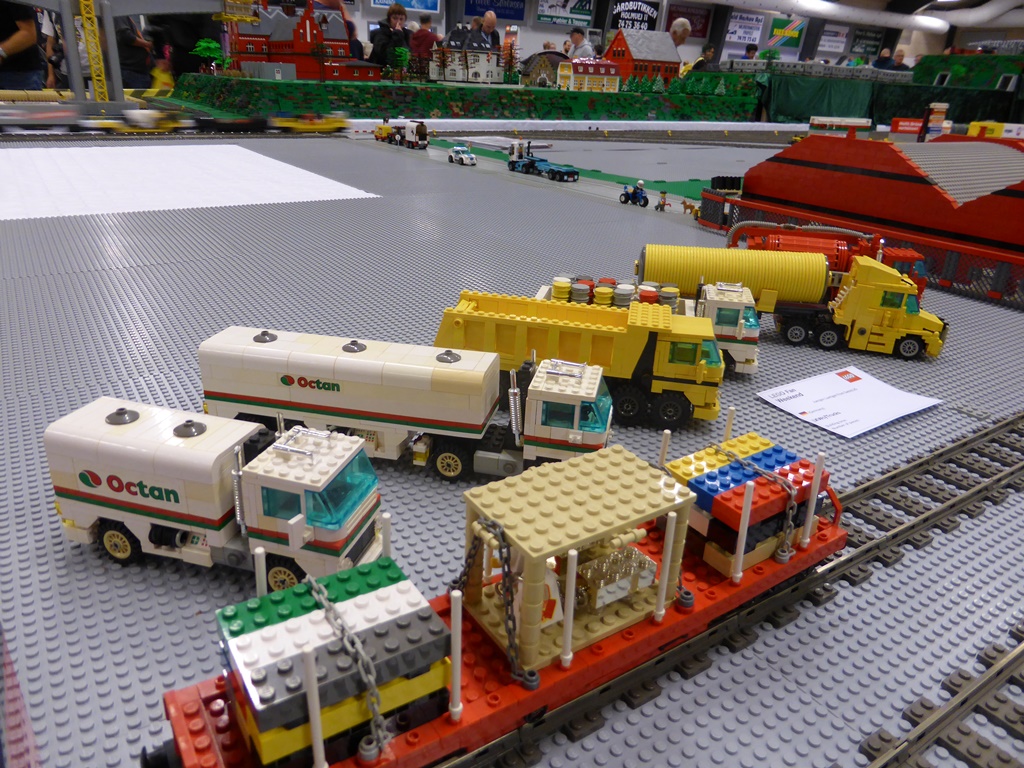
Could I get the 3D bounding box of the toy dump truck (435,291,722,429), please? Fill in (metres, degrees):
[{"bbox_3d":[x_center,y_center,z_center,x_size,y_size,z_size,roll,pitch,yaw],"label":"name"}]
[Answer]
[{"bbox_3d":[0.052,-0.022,0.564,0.217,0.081,0.060,8,24,12],"label":"toy dump truck"}]

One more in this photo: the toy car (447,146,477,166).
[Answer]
[{"bbox_3d":[-0.147,-0.689,2.138,0.049,0.050,0.104,-12,27,-31],"label":"toy car"}]

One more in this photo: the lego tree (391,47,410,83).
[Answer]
[{"bbox_3d":[-0.574,-1.643,3.657,0.100,0.180,0.100,-4,24,-15],"label":"lego tree"}]

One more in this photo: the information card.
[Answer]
[{"bbox_3d":[0.296,0.013,0.620,0.138,0.007,0.093,-12,27,-29],"label":"information card"}]

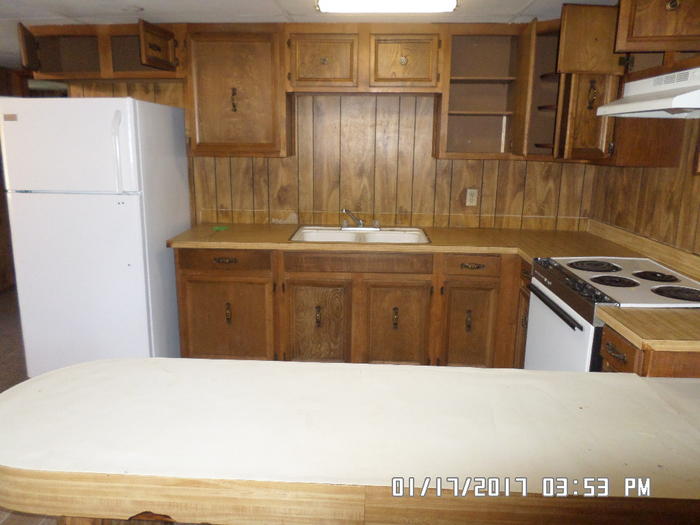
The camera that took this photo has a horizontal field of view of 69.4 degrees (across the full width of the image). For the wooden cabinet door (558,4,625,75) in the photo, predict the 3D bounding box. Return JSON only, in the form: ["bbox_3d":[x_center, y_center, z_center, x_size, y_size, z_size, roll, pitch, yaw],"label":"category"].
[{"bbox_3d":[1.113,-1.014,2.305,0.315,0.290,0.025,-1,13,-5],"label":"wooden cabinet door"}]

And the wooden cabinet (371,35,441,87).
[{"bbox_3d":[0.322,-1.196,3.062,0.390,0.285,0.340,1,13,2],"label":"wooden cabinet"}]

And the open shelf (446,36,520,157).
[{"bbox_3d":[0.782,-0.995,3.090,0.430,0.690,0.330,1,13,2],"label":"open shelf"}]

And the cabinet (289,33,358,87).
[{"bbox_3d":[-0.147,-1.208,3.079,0.400,0.295,0.340,1,13,2],"label":"cabinet"}]

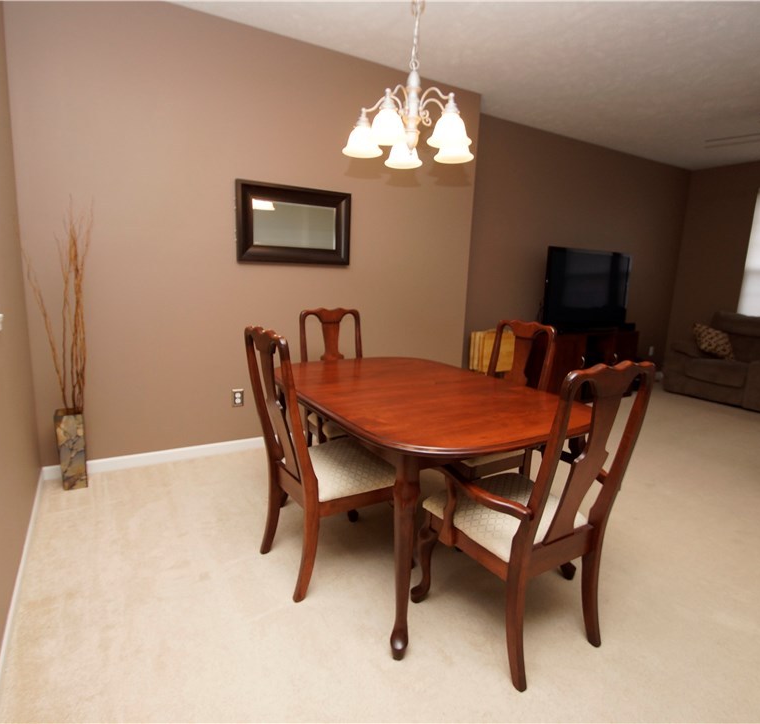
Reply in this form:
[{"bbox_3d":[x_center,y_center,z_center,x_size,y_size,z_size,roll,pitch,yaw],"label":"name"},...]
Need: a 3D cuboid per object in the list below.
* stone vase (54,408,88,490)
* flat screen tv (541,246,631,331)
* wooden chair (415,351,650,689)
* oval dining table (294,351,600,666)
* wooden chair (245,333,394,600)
[{"bbox_3d":[-1.750,0.499,2.581,0.130,0.440,0.135,-4,12,-30],"label":"stone vase"},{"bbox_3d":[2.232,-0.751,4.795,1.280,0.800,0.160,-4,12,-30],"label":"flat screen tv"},{"bbox_3d":[0.496,0.458,1.559,0.580,1.020,0.570,-4,12,-30],"label":"wooden chair"},{"bbox_3d":[0.130,0.478,2.124,1.025,0.755,1.475,-4,12,-30],"label":"oval dining table"},{"bbox_3d":[-0.226,0.372,1.911,0.550,1.020,0.480,-5,12,-33],"label":"wooden chair"}]

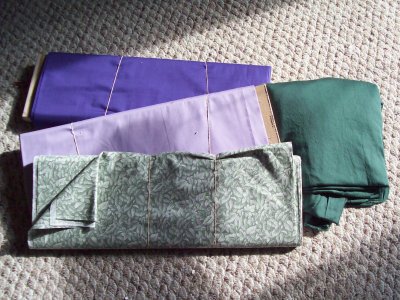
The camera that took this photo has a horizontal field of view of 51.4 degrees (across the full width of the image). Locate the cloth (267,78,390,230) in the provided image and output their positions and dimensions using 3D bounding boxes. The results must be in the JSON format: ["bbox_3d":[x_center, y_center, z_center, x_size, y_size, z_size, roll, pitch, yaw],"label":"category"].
[{"bbox_3d":[0.288,0.001,0.972,0.272,0.085,0.320,3,69,0],"label":"cloth"}]

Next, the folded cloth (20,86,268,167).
[{"bbox_3d":[-0.100,0.012,0.954,0.577,0.043,0.212,-13,76,-4],"label":"folded cloth"}]

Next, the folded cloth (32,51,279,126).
[{"bbox_3d":[-0.118,-0.127,1.030,0.578,0.060,0.200,4,69,1],"label":"folded cloth"}]

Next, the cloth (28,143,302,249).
[{"bbox_3d":[-0.069,0.111,0.908,0.570,0.050,0.205,0,81,-1],"label":"cloth"}]

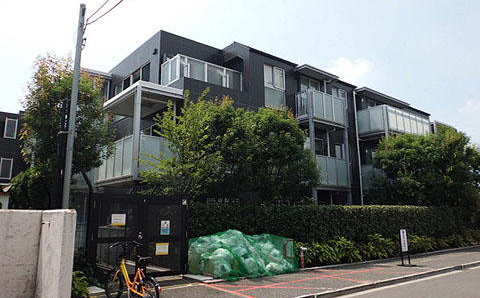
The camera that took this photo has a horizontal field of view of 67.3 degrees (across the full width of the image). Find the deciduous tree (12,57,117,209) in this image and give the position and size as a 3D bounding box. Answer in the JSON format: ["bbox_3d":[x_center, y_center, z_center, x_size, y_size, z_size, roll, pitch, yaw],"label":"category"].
[{"bbox_3d":[-5.327,0.201,10.626,3.100,6.290,3.100,8,-13,-37],"label":"deciduous tree"}]

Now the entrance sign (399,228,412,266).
[{"bbox_3d":[4.820,2.847,10.462,0.420,1.030,0.220,6,-12,-31],"label":"entrance sign"}]

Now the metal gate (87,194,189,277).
[{"bbox_3d":[-2.359,2.073,8.590,2.200,1.900,0.700,7,-12,-36],"label":"metal gate"}]

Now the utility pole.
[{"bbox_3d":[-3.951,-0.365,8.492,0.220,6.670,0.220,8,-13,-37],"label":"utility pole"}]

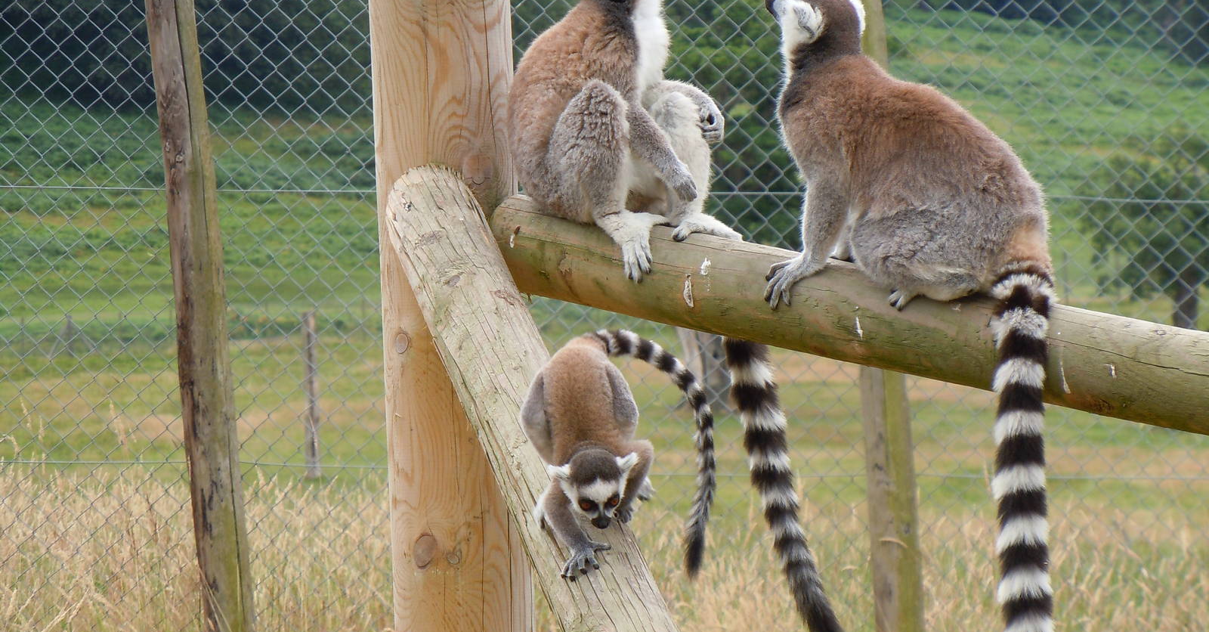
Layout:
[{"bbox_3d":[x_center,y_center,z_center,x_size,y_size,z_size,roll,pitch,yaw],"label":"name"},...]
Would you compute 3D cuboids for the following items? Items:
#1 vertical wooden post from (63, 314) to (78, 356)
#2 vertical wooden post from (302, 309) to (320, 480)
[{"bbox_3d":[-15.821,0.574,180.000,0.160,1.250,0.160,-2,0,0],"label":"vertical wooden post"},{"bbox_3d":[-2.072,0.555,43.000,0.092,1.210,0.092,-2,0,0],"label":"vertical wooden post"}]

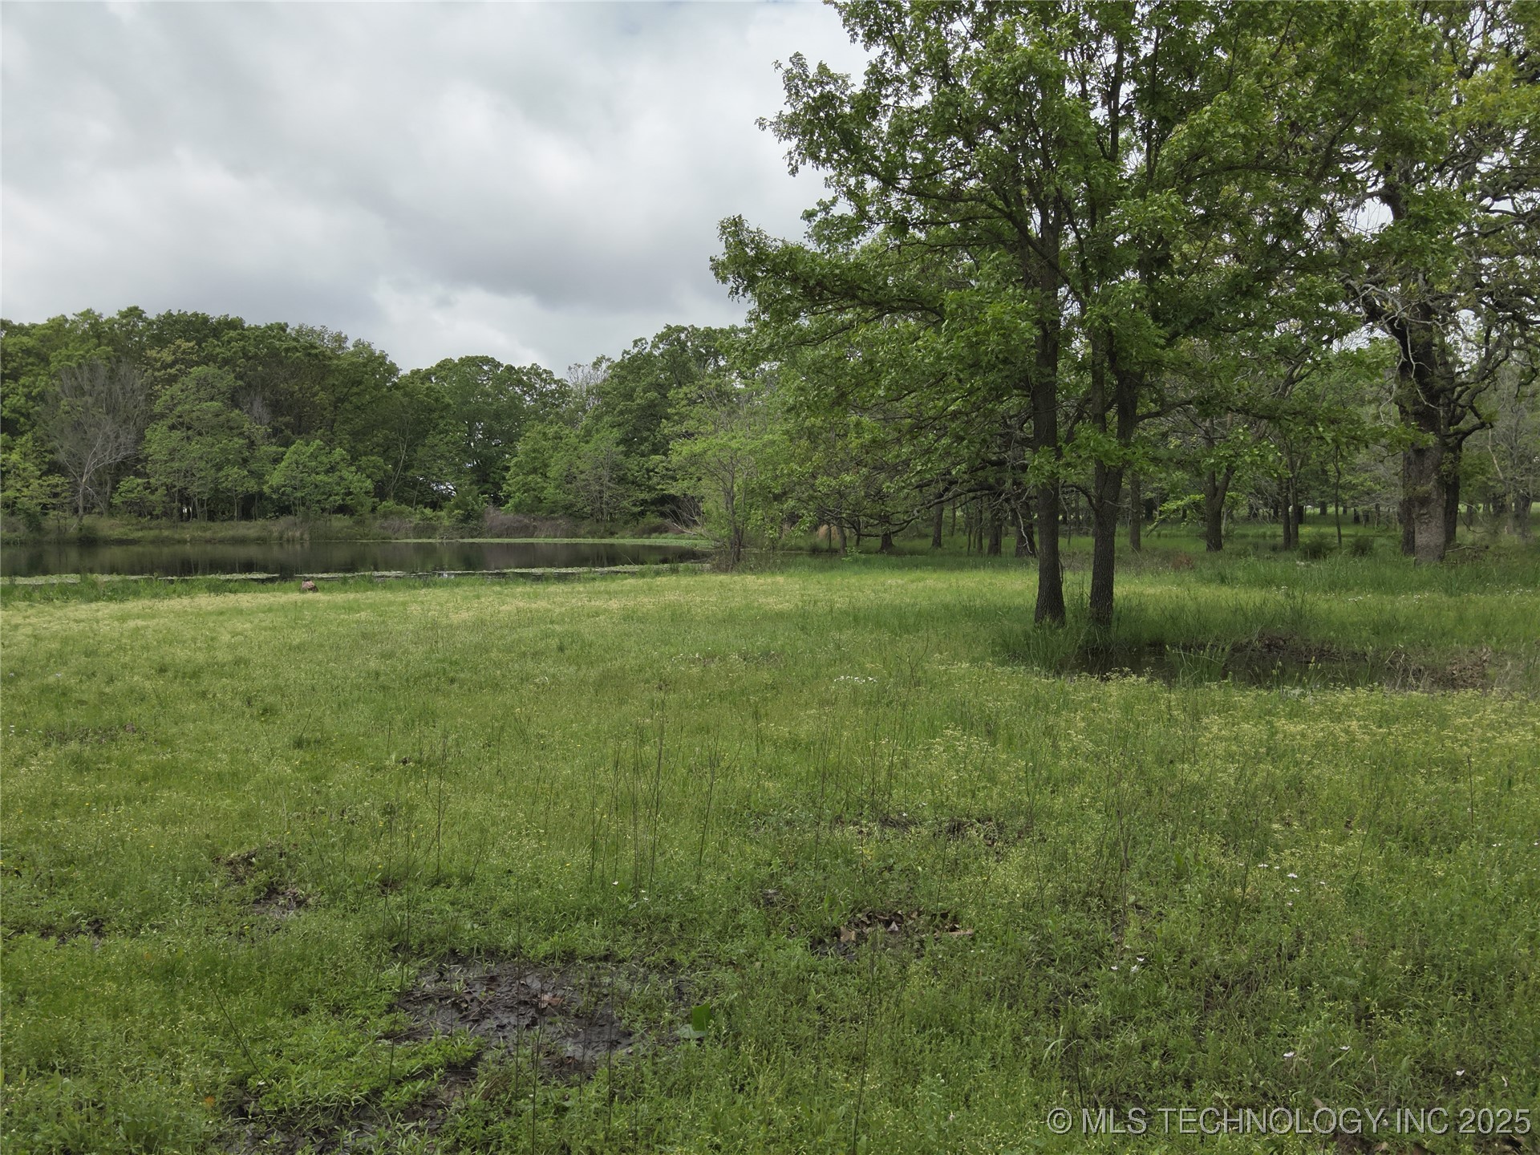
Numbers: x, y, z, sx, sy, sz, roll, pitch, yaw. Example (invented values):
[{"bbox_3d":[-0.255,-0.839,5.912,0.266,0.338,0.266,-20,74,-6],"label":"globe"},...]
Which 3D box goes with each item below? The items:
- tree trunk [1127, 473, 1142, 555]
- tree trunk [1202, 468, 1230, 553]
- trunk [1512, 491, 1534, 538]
[{"bbox_3d":[10.242,-1.825,30.000,0.400,2.260,0.380,0,4,0],"label":"tree trunk"},{"bbox_3d":[12.332,-1.861,29.500,0.750,2.360,0.550,0,4,0],"label":"tree trunk"},{"bbox_3d":[26.782,-2.205,38.000,0.720,1.710,0.600,0,4,0],"label":"trunk"}]

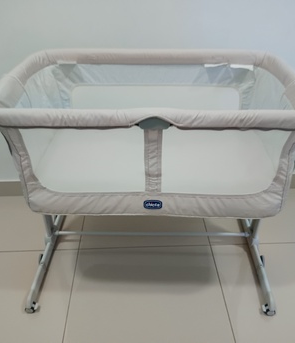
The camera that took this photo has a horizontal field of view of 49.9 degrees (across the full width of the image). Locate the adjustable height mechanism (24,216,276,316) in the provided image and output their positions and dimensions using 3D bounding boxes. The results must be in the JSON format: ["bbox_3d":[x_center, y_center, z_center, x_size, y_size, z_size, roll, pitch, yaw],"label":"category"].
[{"bbox_3d":[0.010,0.216,1.341,0.910,0.320,0.640,0,37,0],"label":"adjustable height mechanism"}]

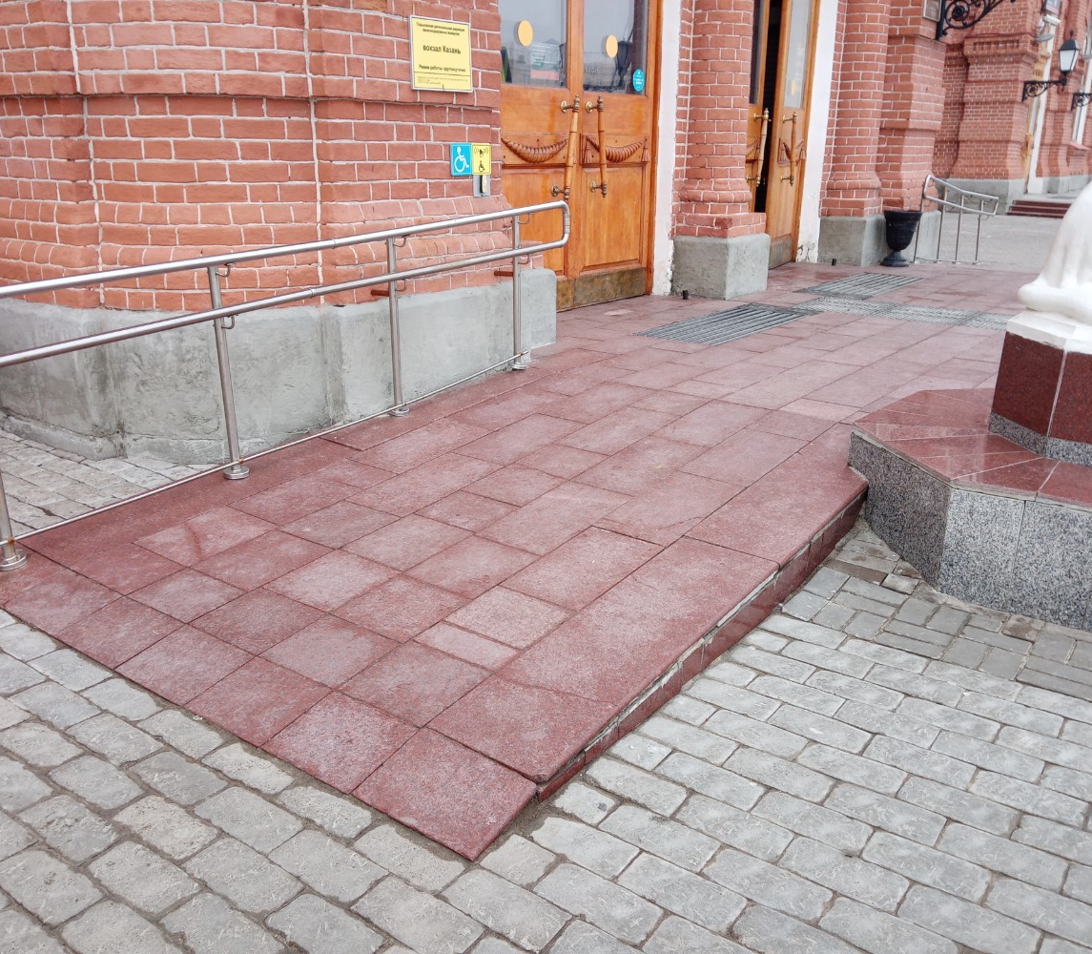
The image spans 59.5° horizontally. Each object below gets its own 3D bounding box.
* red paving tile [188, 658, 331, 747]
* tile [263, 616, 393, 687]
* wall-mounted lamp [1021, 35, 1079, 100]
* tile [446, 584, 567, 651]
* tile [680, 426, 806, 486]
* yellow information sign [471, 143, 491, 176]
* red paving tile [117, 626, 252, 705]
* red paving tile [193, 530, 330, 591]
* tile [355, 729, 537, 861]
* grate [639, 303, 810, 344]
[{"bbox_3d":[-0.739,0.583,2.462,0.292,0.030,0.249,14,27,33],"label":"red paving tile"},{"bbox_3d":[-0.564,0.465,2.513,0.288,0.025,0.253,13,26,33],"label":"tile"},{"bbox_3d":[11.969,-9.713,22.603,1.095,1.528,0.395,13,23,33],"label":"wall-mounted lamp"},{"bbox_3d":[-0.105,0.425,2.821,0.282,0.030,0.244,14,27,33],"label":"tile"},{"bbox_3d":[0.842,-0.075,4.011,0.303,0.030,0.621,14,27,33],"label":"tile"},{"bbox_3d":[-0.339,-1.684,5.065,0.020,0.157,0.152,13,23,34],"label":"yellow information sign"},{"bbox_3d":[-0.956,0.508,2.546,0.309,0.030,0.229,13,33,35],"label":"red paving tile"},{"bbox_3d":[-0.895,0.275,3.091,0.306,0.030,0.327,13,27,35],"label":"red paving tile"},{"bbox_3d":[-0.211,0.668,2.014,0.334,0.025,0.220,13,35,33],"label":"tile"},{"bbox_3d":[1.306,-1.052,6.601,0.605,0.030,1.702,13,22,35],"label":"grate"}]

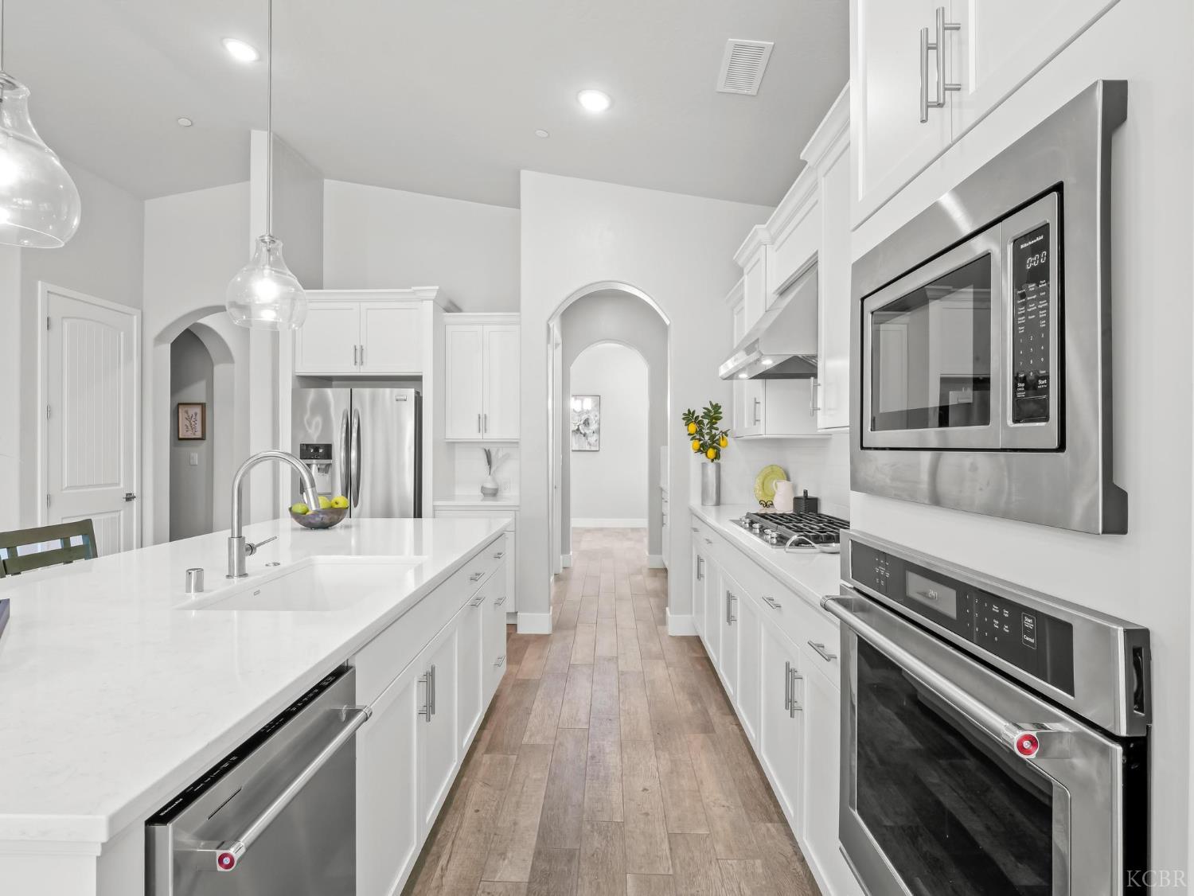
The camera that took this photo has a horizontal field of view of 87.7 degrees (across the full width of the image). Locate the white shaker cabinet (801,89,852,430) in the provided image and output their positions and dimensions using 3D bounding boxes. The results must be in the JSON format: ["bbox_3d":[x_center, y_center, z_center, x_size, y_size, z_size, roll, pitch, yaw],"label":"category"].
[{"bbox_3d":[1.046,-0.632,2.259,0.420,1.135,0.550,0,0,1],"label":"white shaker cabinet"}]

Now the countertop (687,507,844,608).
[{"bbox_3d":[0.929,0.418,2.892,0.639,0.040,2.860,0,0,1],"label":"countertop"}]

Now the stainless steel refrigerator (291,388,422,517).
[{"bbox_3d":[-1.754,0.435,4.863,0.900,1.750,0.770,0,0,1],"label":"stainless steel refrigerator"}]

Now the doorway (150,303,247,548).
[{"bbox_3d":[-3.196,0.065,5.351,1.100,2.490,0.200,0,0,1],"label":"doorway"}]

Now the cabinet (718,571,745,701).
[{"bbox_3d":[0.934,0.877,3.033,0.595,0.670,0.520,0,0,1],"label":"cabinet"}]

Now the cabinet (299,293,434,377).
[{"bbox_3d":[-1.683,-0.822,4.829,1.009,0.596,0.690,0,0,1],"label":"cabinet"}]

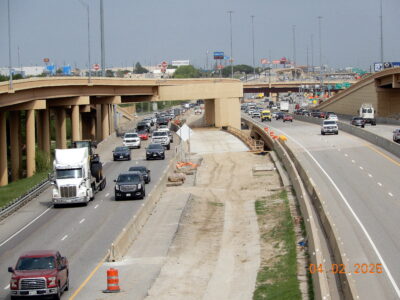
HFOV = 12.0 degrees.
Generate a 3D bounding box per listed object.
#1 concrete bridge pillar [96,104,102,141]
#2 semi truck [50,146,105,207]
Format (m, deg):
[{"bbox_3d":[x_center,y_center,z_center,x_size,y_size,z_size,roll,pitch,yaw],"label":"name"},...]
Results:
[{"bbox_3d":[-15.050,-4.000,285.000,0.870,6.000,0.870,-1,3,0],"label":"concrete bridge pillar"},{"bbox_3d":[-8.920,1.530,142.700,2.600,4.050,21.000,-1,3,1],"label":"semi truck"}]

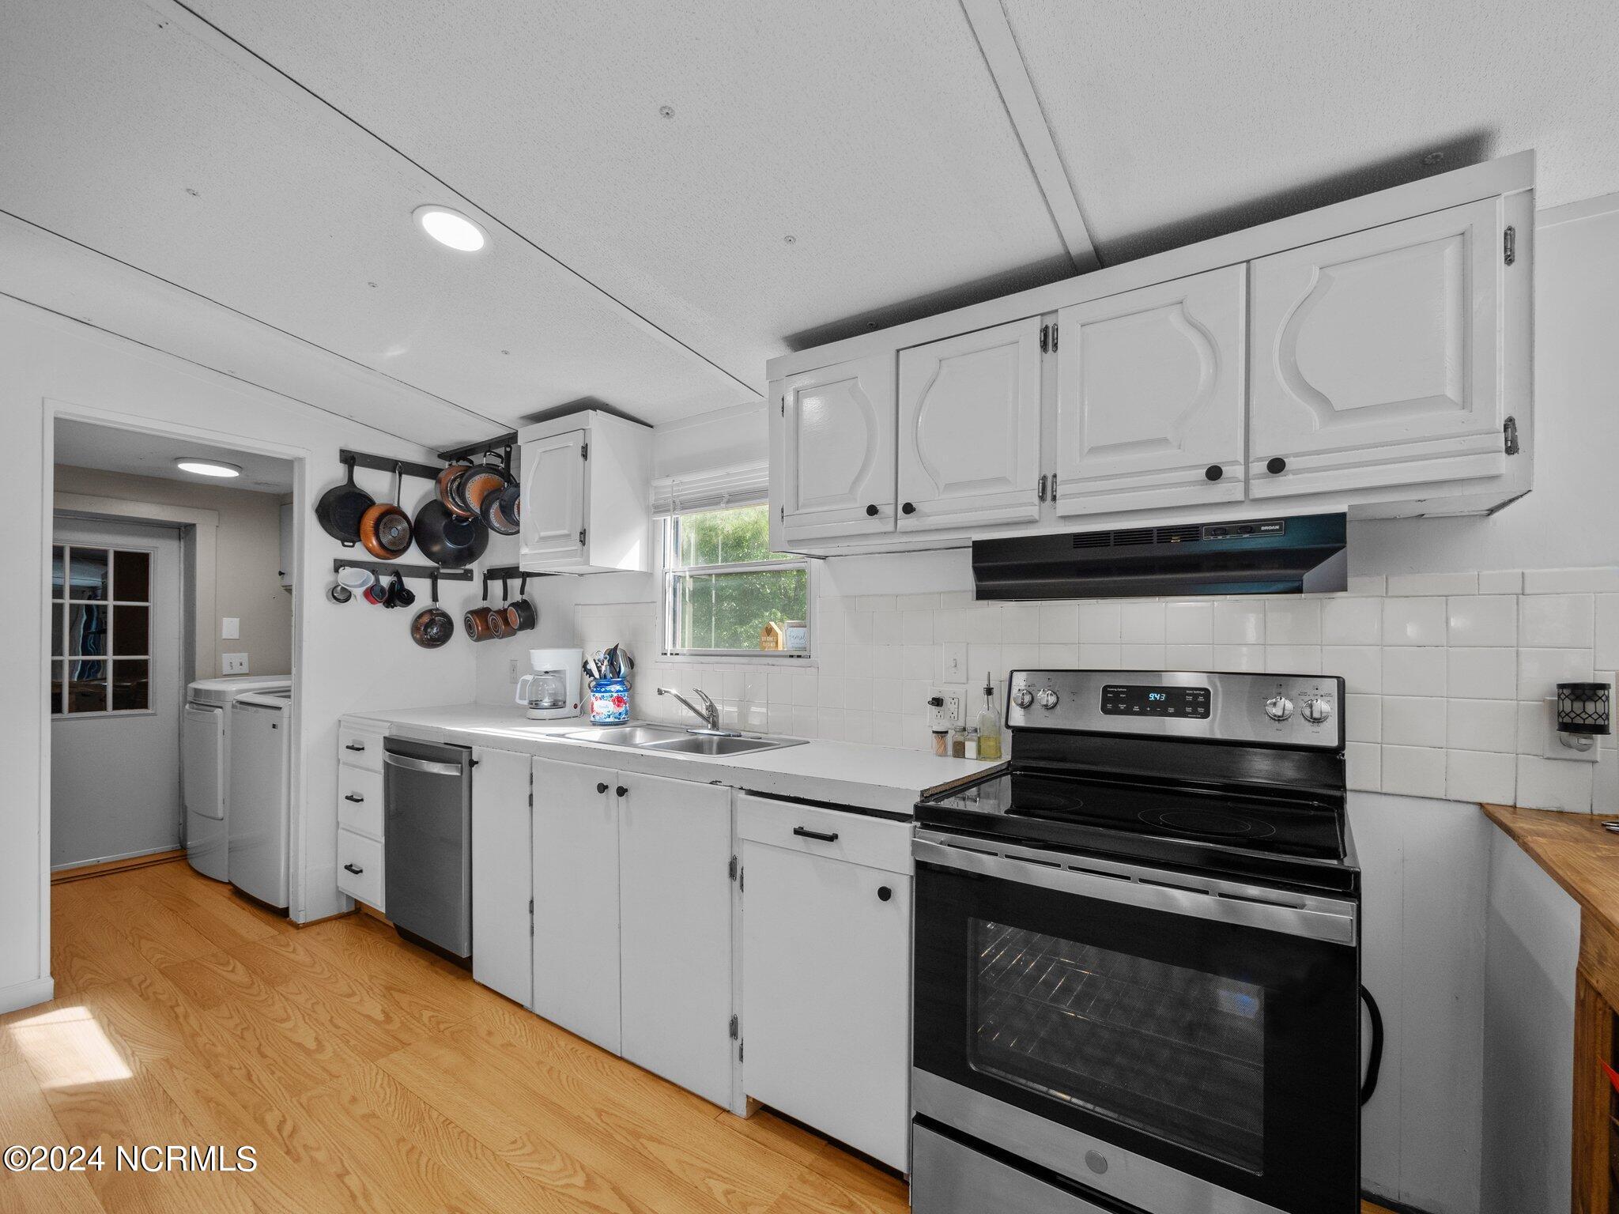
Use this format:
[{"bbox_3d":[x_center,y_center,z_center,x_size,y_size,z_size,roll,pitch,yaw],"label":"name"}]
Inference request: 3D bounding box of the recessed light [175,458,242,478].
[{"bbox_3d":[-3.143,-0.714,3.426,0.280,0.035,0.280,-1,-1,33],"label":"recessed light"}]

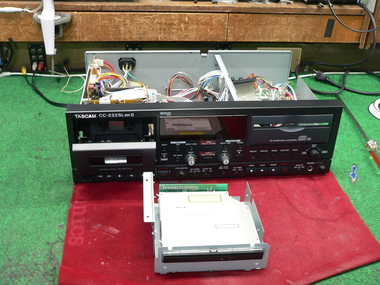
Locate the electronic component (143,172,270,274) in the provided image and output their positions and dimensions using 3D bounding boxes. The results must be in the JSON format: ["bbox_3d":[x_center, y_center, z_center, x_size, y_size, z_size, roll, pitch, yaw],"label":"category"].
[{"bbox_3d":[0.015,0.105,0.642,0.162,0.057,0.158,-1,29,-5],"label":"electronic component"}]

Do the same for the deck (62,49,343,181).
[{"bbox_3d":[0.014,-0.058,0.855,0.437,0.139,0.304,-1,29,-6],"label":"deck"}]

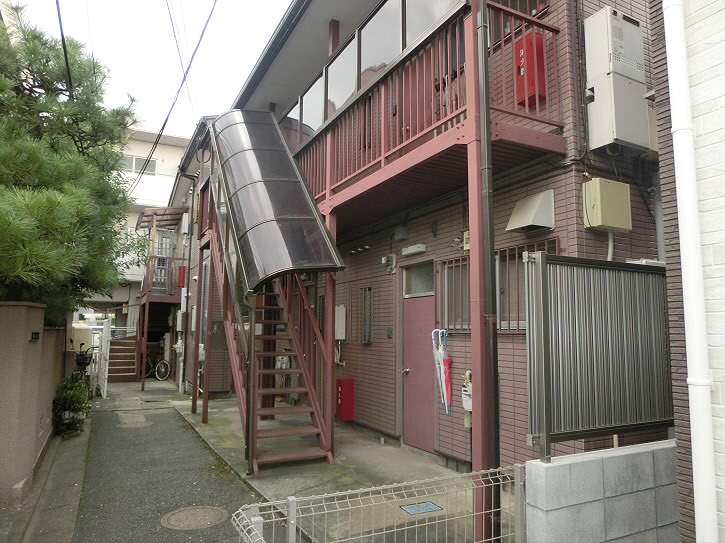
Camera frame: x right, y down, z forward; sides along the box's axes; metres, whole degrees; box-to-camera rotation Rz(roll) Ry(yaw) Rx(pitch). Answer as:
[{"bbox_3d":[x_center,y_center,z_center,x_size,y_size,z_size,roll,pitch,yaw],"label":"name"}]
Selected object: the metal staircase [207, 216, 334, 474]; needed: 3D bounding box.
[{"bbox_3d":[-1.389,0.502,6.902,0.940,3.570,3.100,4,-8,-27],"label":"metal staircase"}]

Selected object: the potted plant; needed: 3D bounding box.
[{"bbox_3d":[-4.579,2.054,7.973,0.500,0.790,0.800,4,-8,-27],"label":"potted plant"}]

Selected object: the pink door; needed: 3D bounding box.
[{"bbox_3d":[0.741,1.262,6.435,0.060,1.910,0.730,4,-8,-27],"label":"pink door"}]

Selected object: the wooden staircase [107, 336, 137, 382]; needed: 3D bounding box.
[{"bbox_3d":[-7.155,2.583,14.962,0.880,1.320,1.350,4,-8,-27],"label":"wooden staircase"}]

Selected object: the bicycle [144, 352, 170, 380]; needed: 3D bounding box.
[{"bbox_3d":[-6.352,2.787,15.191,1.620,0.970,0.550,-4,-8,31],"label":"bicycle"}]

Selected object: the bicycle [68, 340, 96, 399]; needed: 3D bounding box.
[{"bbox_3d":[-6.318,2.262,11.407,0.580,1.100,1.700,4,-8,-27],"label":"bicycle"}]

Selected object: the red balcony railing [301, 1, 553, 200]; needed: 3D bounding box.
[{"bbox_3d":[0.265,-1.567,6.513,1.050,0.980,4.800,4,-8,-27],"label":"red balcony railing"}]

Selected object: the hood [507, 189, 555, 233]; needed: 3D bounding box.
[{"bbox_3d":[1.557,-0.572,4.703,0.290,0.370,0.330,4,-8,-27],"label":"hood"}]

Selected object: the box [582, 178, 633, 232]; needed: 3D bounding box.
[{"bbox_3d":[2.189,-0.580,4.492,0.400,0.425,0.165,4,-8,-27],"label":"box"}]

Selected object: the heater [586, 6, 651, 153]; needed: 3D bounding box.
[{"bbox_3d":[2.362,-1.744,4.667,0.460,1.260,0.250,4,-8,-27],"label":"heater"}]

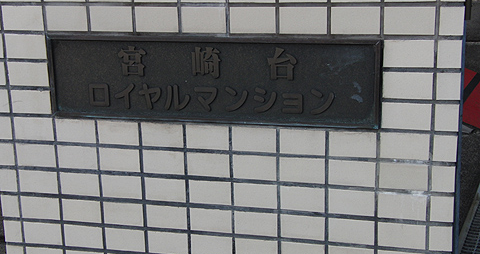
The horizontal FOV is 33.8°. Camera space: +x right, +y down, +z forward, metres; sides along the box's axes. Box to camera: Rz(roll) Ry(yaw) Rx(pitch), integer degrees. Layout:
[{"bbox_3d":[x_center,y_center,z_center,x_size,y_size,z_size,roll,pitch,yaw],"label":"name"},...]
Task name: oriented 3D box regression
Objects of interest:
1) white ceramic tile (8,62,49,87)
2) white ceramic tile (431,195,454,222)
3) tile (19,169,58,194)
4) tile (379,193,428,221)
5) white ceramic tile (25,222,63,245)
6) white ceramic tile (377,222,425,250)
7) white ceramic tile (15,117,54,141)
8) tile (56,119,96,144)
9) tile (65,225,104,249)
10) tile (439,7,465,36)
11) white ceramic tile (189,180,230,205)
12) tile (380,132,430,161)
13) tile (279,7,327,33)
[{"bbox_3d":[-0.527,-0.132,1.973,0.108,0.060,0.010,3,15,15],"label":"white ceramic tile"},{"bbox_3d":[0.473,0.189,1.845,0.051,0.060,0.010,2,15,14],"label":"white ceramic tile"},{"bbox_3d":[-0.515,0.140,2.035,0.108,0.061,0.010,2,15,15],"label":"tile"},{"bbox_3d":[0.373,0.180,1.812,0.108,0.060,0.010,3,15,15],"label":"tile"},{"bbox_3d":[-0.512,0.274,2.064,0.108,0.061,0.010,3,15,15],"label":"white ceramic tile"},{"bbox_3d":[0.374,0.247,1.823,0.108,0.061,0.010,2,15,15],"label":"white ceramic tile"},{"bbox_3d":[-0.539,0.005,2.068,0.108,0.060,0.010,2,15,14],"label":"white ceramic tile"},{"bbox_3d":[-0.407,0.010,1.971,0.108,0.061,0.010,2,15,15],"label":"tile"},{"bbox_3d":[-0.401,0.282,2.042,0.108,0.061,0.010,2,15,15],"label":"tile"},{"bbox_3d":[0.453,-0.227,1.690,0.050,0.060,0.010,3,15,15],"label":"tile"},{"bbox_3d":[-0.075,0.165,1.987,0.108,0.060,0.010,2,15,14],"label":"white ceramic tile"},{"bbox_3d":[0.372,0.041,1.784,0.108,0.060,0.010,3,15,15],"label":"tile"},{"bbox_3d":[0.142,-0.240,1.773,0.108,0.060,0.010,3,15,15],"label":"tile"}]

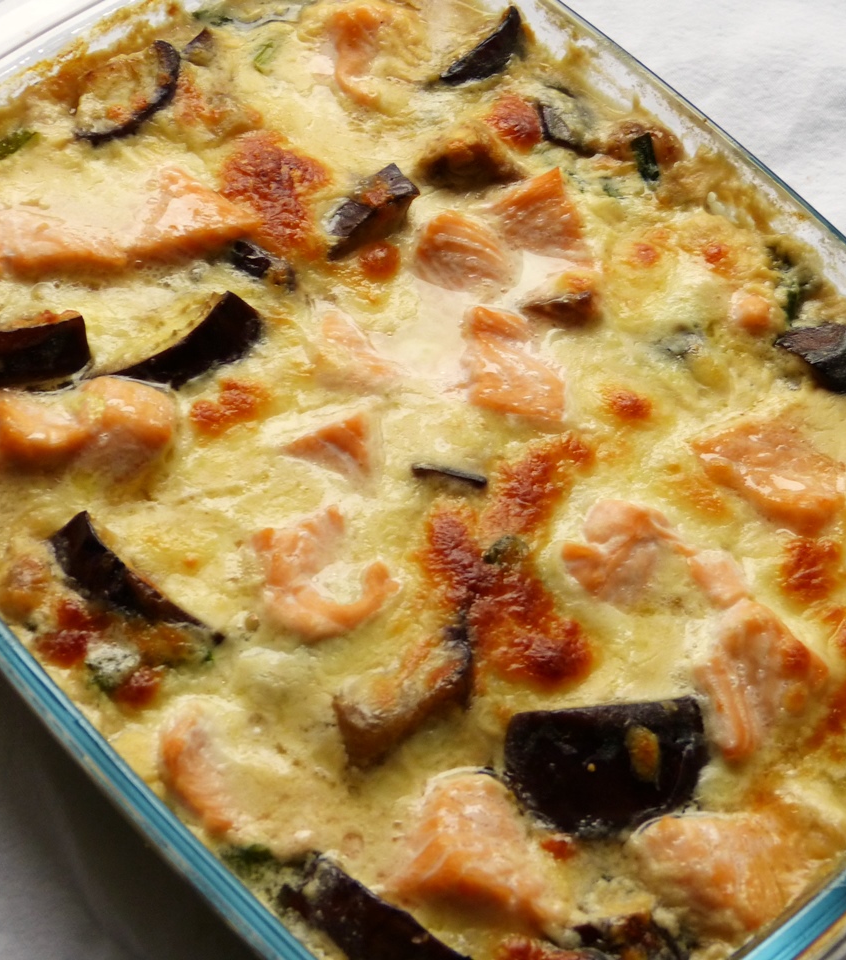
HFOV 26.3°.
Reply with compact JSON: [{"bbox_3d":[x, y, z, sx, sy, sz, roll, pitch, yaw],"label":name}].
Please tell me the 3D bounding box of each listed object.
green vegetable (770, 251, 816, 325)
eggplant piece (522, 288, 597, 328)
[{"bbox_3d":[0.103,-0.054,0.503,0.009,0.009,0.017,-6,64,-5],"label":"green vegetable"},{"bbox_3d":[0.037,-0.047,0.497,0.021,0.007,0.007,3,64,-1],"label":"eggplant piece"}]

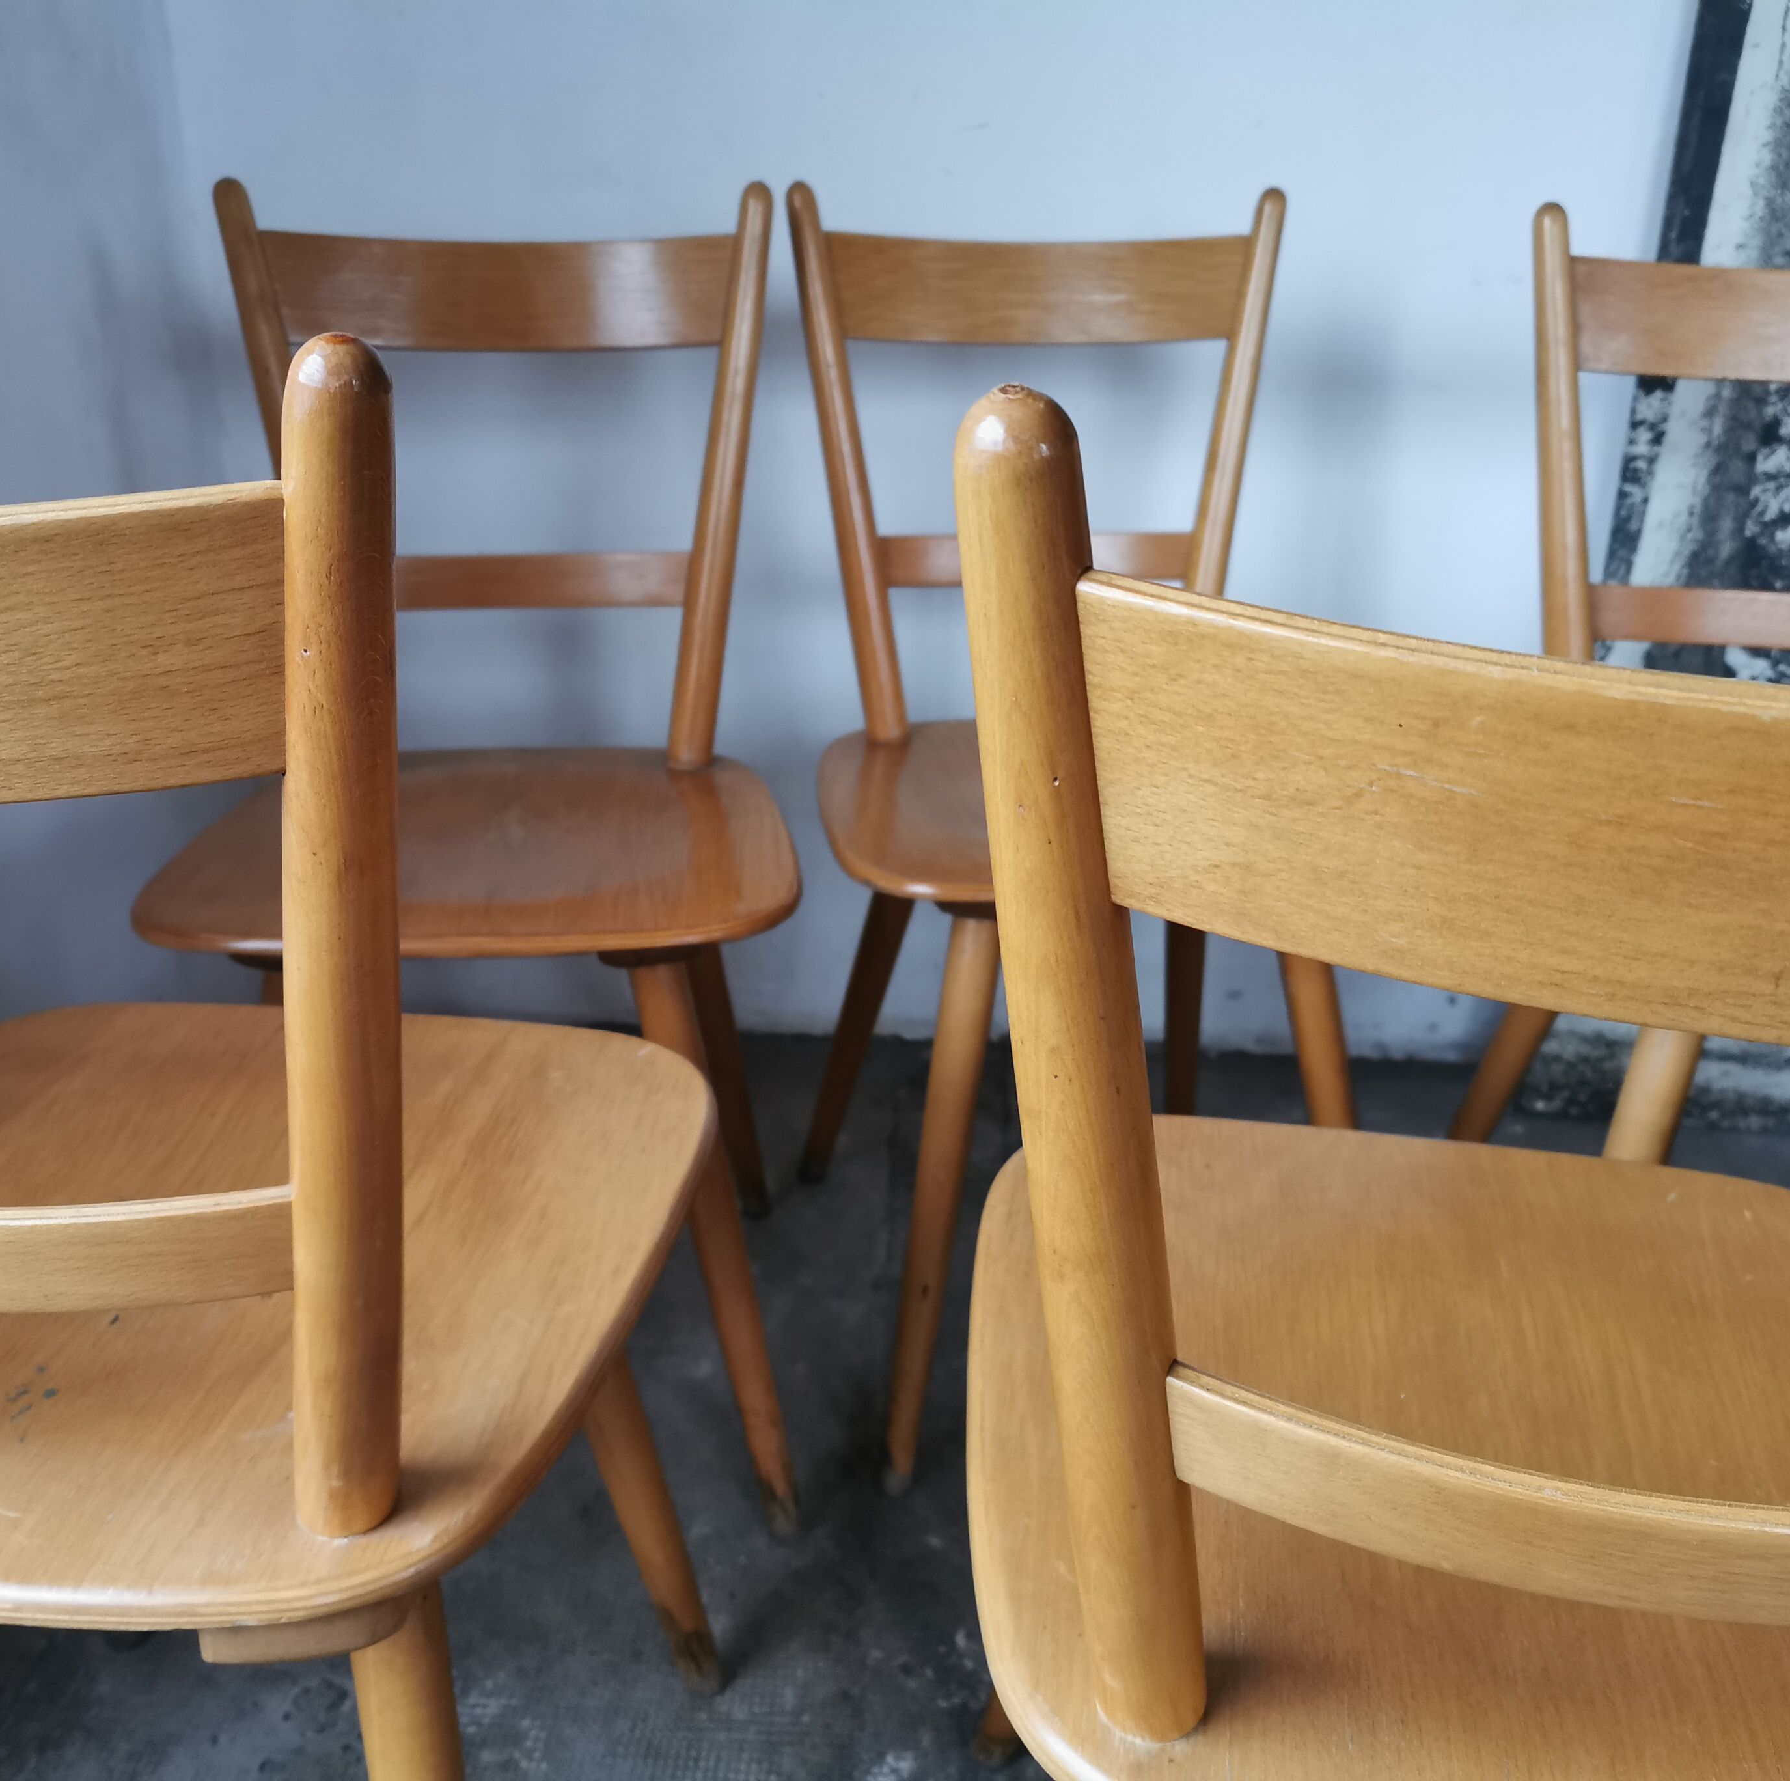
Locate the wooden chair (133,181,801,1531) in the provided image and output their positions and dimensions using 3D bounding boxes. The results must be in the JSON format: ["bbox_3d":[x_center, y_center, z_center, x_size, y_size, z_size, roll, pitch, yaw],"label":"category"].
[{"bbox_3d":[-0.271,-0.031,1.282,0.405,0.849,0.453,-1,23,-5],"label":"wooden chair"}]

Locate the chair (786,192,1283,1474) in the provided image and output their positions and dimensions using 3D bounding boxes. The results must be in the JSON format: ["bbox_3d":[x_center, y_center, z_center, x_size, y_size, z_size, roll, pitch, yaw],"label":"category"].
[{"bbox_3d":[0.145,-0.063,1.382,0.405,0.849,0.453,-3,23,-11],"label":"chair"}]

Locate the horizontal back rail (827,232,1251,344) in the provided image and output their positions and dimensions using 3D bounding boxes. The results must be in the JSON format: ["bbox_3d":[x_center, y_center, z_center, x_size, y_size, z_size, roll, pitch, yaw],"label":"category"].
[{"bbox_3d":[0.110,-0.468,1.441,0.332,0.079,0.041,-3,14,-11],"label":"horizontal back rail"}]

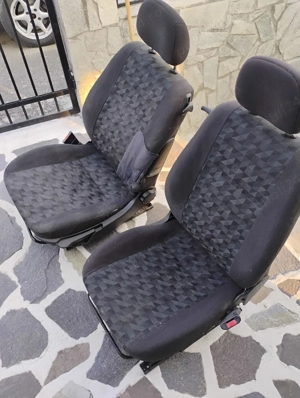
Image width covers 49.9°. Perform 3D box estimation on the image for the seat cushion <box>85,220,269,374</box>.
[{"bbox_3d":[0.073,0.392,1.414,0.596,0.291,0.502,-28,53,-20],"label":"seat cushion"}]

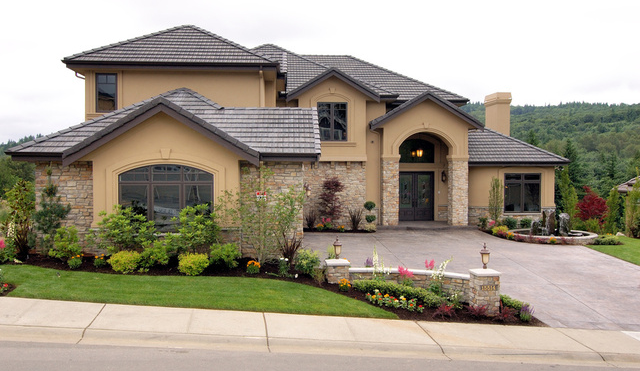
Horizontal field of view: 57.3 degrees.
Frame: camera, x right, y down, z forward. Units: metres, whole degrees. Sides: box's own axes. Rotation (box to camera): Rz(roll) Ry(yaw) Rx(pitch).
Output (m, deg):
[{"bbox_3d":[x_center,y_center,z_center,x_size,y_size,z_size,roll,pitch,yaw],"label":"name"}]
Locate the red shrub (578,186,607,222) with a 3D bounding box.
[{"bbox_3d":[13.417,1.026,28.900,1.600,2.100,1.550,0,2,-5],"label":"red shrub"}]

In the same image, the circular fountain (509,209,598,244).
[{"bbox_3d":[10.202,1.673,25.600,3.600,1.270,3.600,0,2,0],"label":"circular fountain"}]

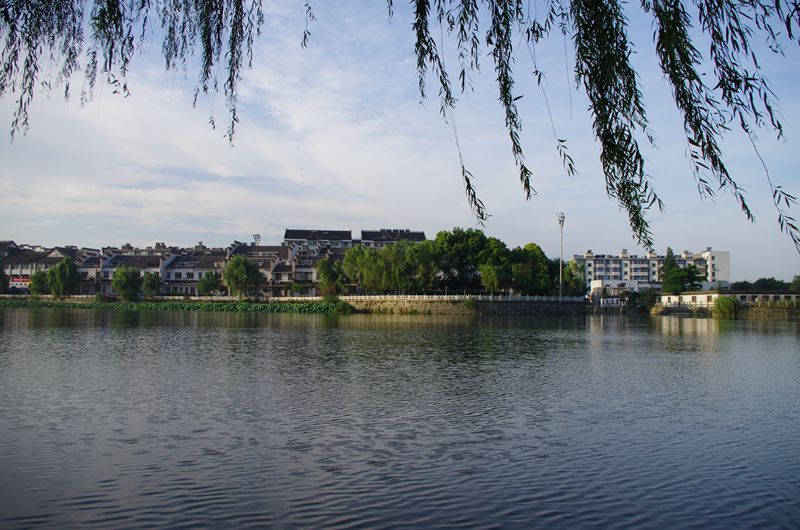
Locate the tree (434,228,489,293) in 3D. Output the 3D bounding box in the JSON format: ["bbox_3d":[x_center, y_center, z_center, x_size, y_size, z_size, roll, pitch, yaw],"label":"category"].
[{"bbox_3d":[14.173,-0.115,138.000,12.445,16.593,12.445,0,-3,0],"label":"tree"}]

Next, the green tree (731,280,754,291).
[{"bbox_3d":[101.812,7.729,178.000,7.134,6.242,7.134,0,-3,0],"label":"green tree"}]

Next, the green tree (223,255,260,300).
[{"bbox_3d":[-37.057,3.039,140.000,8.884,10.989,8.884,0,-3,0],"label":"green tree"}]

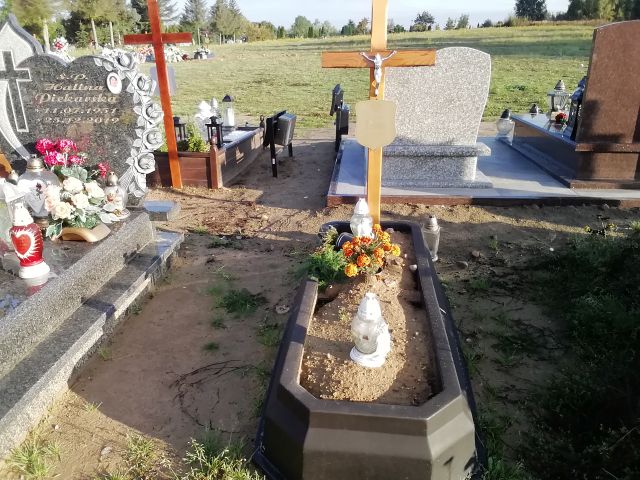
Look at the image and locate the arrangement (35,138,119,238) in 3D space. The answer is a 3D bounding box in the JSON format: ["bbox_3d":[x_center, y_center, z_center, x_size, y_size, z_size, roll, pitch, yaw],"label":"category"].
[{"bbox_3d":[-1.425,-0.317,3.050,0.410,0.478,0.330,1,21,4],"label":"arrangement"}]

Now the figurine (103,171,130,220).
[{"bbox_3d":[-1.325,-0.301,3.325,0.160,0.276,0.160,1,21,4],"label":"figurine"}]

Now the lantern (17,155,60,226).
[{"bbox_3d":[-1.701,-0.290,3.091,0.235,0.418,0.200,1,21,4],"label":"lantern"}]

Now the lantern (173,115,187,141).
[{"bbox_3d":[-1.541,-1.202,5.623,0.155,0.263,0.155,1,21,4],"label":"lantern"}]

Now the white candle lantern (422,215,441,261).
[{"bbox_3d":[0.790,-0.020,3.524,0.120,0.309,0.120,1,21,4],"label":"white candle lantern"}]

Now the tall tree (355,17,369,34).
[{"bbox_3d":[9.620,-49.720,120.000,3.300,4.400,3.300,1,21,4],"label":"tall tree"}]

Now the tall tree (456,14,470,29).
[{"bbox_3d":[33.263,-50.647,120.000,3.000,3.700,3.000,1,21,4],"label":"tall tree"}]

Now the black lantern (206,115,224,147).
[{"bbox_3d":[-1.106,-1.139,5.392,0.165,0.299,0.165,1,21,4],"label":"black lantern"}]

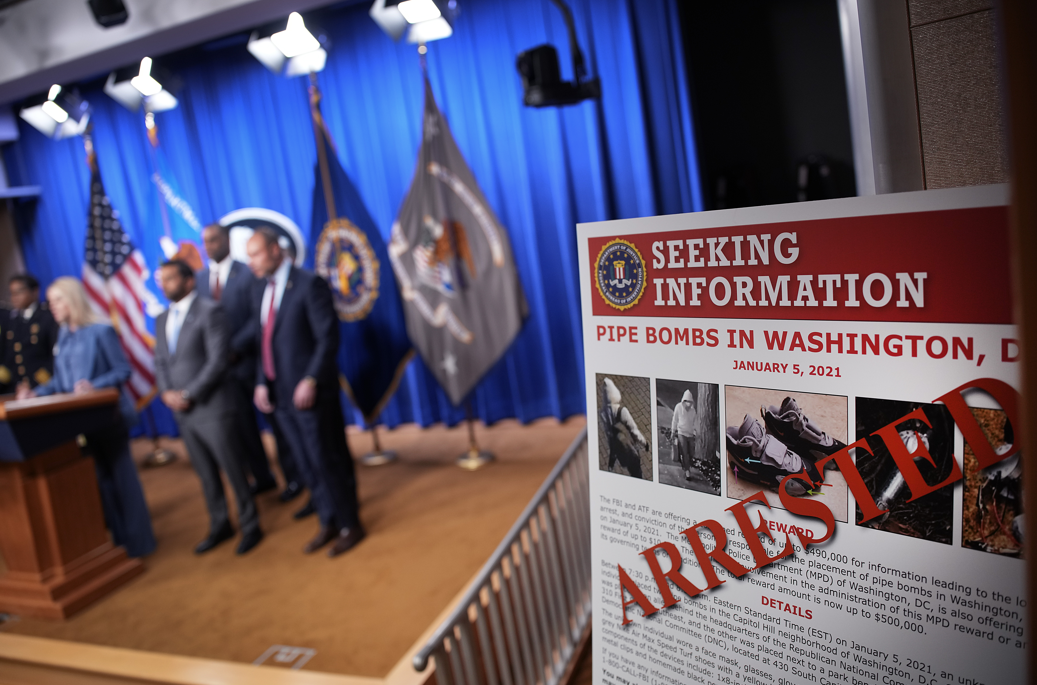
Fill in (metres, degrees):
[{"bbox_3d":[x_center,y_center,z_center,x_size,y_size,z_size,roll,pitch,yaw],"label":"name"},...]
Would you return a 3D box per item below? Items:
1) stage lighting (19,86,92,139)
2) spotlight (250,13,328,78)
[{"bbox_3d":[-3.998,-1.977,6.976,0.460,0.380,0.400,-5,49,25],"label":"stage lighting"},{"bbox_3d":[-1.669,-2.158,5.883,0.460,0.380,0.400,-5,49,25],"label":"spotlight"}]

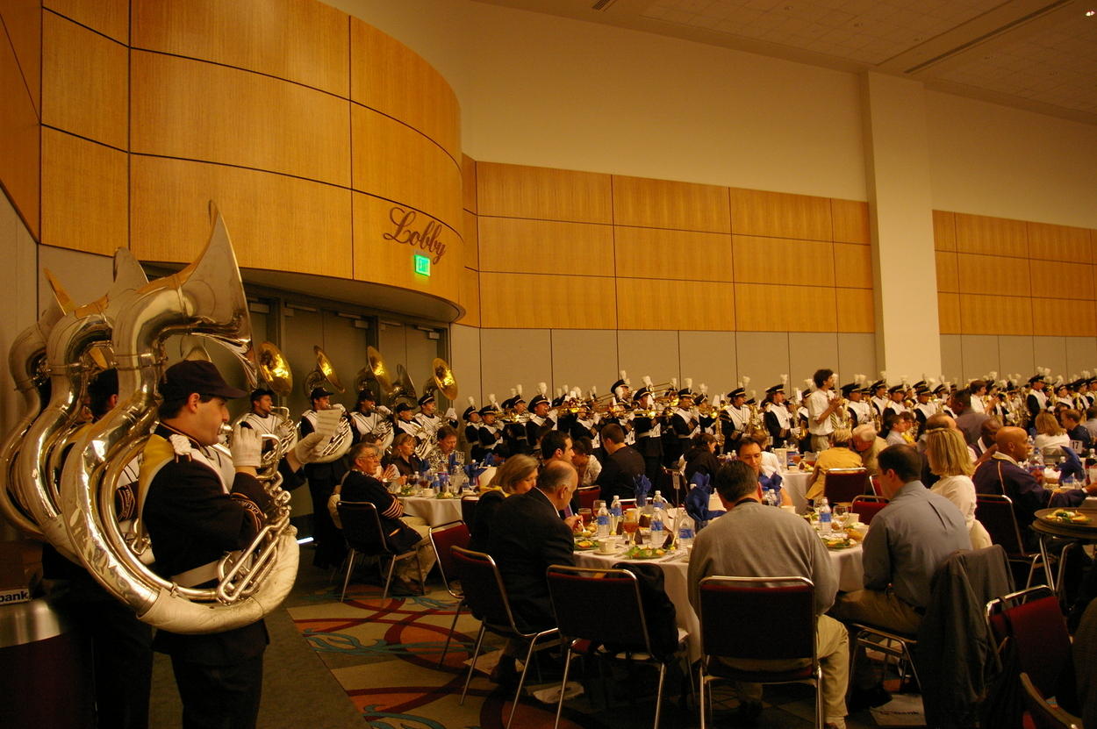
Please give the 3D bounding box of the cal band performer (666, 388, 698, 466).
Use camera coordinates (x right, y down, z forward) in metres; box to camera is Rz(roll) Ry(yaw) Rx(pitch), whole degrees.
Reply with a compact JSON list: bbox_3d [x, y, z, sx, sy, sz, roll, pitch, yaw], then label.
[{"bbox_3d":[2.117,1.290,13.000,0.470,1.830,0.540,-4,-4,30],"label":"cal band performer"}]

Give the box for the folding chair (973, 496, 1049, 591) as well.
[{"bbox_3d":[3.349,1.372,6.180,0.560,0.830,0.480,1,-4,-38],"label":"folding chair"}]

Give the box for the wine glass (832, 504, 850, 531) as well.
[{"bbox_3d":[1.761,0.919,4.960,0.083,0.165,0.083,-2,-3,0],"label":"wine glass"}]

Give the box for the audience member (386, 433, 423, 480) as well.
[{"bbox_3d":[-1.435,1.446,8.870,0.720,1.300,0.500,-4,-4,38],"label":"audience member"}]

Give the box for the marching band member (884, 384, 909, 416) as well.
[{"bbox_3d":[5.532,1.231,13.100,0.450,1.780,0.520,-5,-5,42],"label":"marching band member"}]

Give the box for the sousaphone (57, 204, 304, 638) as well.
[{"bbox_3d":[-1.134,0.133,2.520,0.690,1.320,0.660,0,-4,-27],"label":"sousaphone"}]

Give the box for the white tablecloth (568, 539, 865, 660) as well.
[{"bbox_3d":[0.981,1.303,5.033,1.850,0.520,1.850,-2,-3,0],"label":"white tablecloth"}]

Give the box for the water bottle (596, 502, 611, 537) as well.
[{"bbox_3d":[0.332,0.944,4.980,0.066,0.210,0.066,-2,-3,0],"label":"water bottle"}]

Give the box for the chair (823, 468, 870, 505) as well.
[{"bbox_3d":[3.043,1.509,8.650,0.470,0.830,0.540,-2,-3,-3],"label":"chair"}]

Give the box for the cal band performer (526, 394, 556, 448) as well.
[{"bbox_3d":[-0.133,1.306,11.900,0.500,1.810,0.550,-3,-4,20],"label":"cal band performer"}]

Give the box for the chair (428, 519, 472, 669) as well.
[{"bbox_3d":[-0.356,1.431,5.170,0.560,0.830,0.480,-4,-4,29],"label":"chair"}]

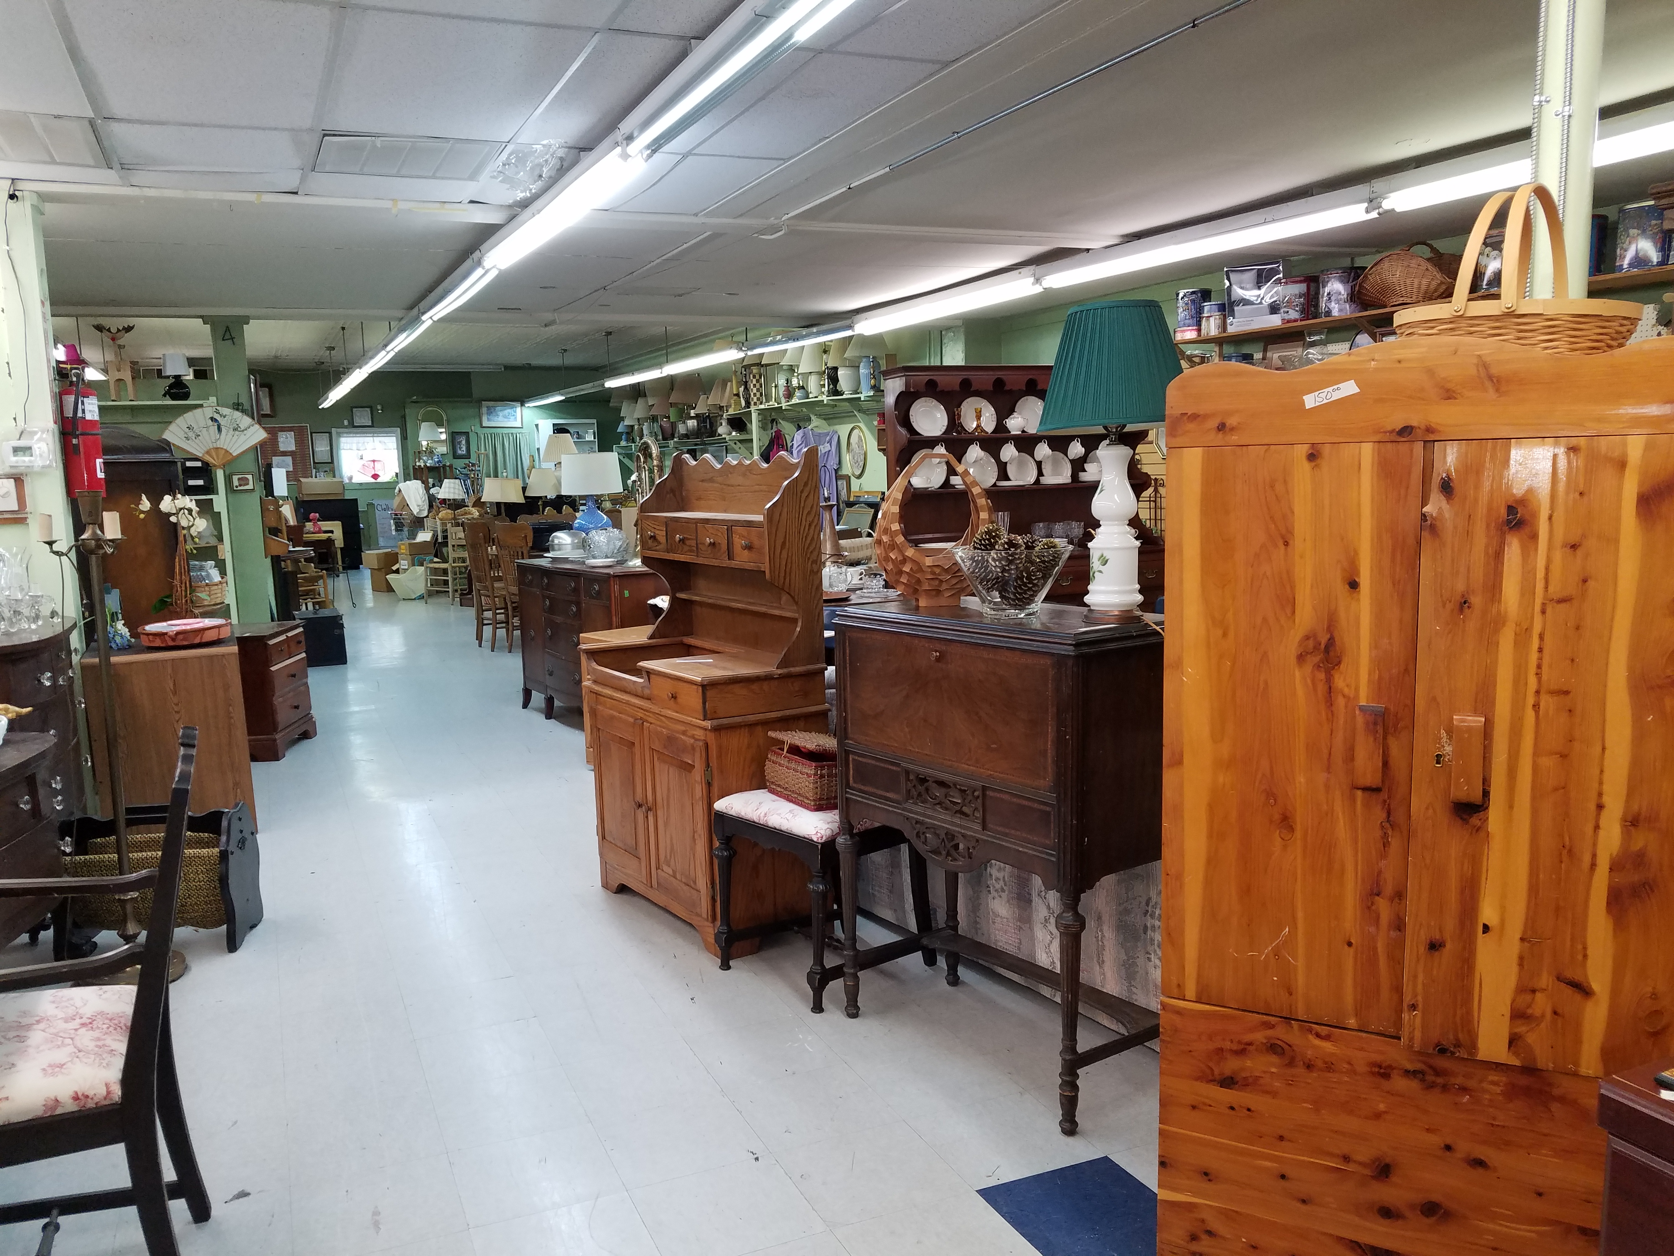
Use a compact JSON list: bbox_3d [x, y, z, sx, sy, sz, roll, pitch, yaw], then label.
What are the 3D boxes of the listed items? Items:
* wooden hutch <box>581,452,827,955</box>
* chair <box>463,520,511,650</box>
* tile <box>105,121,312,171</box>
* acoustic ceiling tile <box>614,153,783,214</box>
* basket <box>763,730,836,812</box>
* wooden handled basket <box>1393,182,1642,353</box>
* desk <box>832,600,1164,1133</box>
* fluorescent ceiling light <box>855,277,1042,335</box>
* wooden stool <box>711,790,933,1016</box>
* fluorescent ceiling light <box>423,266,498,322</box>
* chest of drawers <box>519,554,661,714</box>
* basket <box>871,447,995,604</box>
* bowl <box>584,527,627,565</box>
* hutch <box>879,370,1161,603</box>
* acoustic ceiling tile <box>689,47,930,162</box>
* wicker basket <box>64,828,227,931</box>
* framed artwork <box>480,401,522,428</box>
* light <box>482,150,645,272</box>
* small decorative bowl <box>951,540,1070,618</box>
[{"bbox_3d":[-0.439,0.186,3.998,0.425,1.448,0.860,-7,9,-34],"label":"wooden hutch"},{"bbox_3d":[-2.692,-0.359,10.190,0.520,1.030,0.440,-8,10,-41],"label":"chair"},{"bbox_3d":[-2.132,-1.646,4.292,0.605,0.020,0.640,-5,8,-24],"label":"tile"},{"bbox_3d":[-0.574,-1.800,5.113,0.385,0.020,1.080,-5,8,-24],"label":"acoustic ceiling tile"},{"bbox_3d":[-0.039,0.369,3.387,0.200,0.165,0.250,-7,9,-33],"label":"basket"},{"bbox_3d":[1.123,-0.560,2.078,0.410,0.342,0.360,5,10,40],"label":"wooden handled basket"},{"bbox_3d":[0.395,0.495,2.985,0.385,1.055,0.785,-7,10,-37],"label":"desk"},{"bbox_3d":[0.709,-2.220,8.727,0.120,0.090,2.440,-5,8,-25],"label":"fluorescent ceiling light"},{"bbox_3d":[-0.033,0.723,3.540,0.460,0.486,0.430,-9,10,-42],"label":"wooden stool"},{"bbox_3d":[-2.255,-1.966,7.481,0.120,0.090,2.440,-5,8,-25],"label":"fluorescent ceiling light"},{"bbox_3d":[-1.262,0.088,7.004,0.520,0.900,1.400,-7,9,-33],"label":"chest of drawers"},{"bbox_3d":[0.251,-0.257,3.174,0.310,0.394,0.240,-2,8,0],"label":"basket"},{"bbox_3d":[-1.316,-0.465,7.150,0.240,0.195,0.240,-2,8,0],"label":"bowl"},{"bbox_3d":[1.119,-0.530,7.263,1.670,1.920,0.460,-5,8,-24],"label":"hutch"},{"bbox_3d":[-0.113,-1.678,4.089,0.385,0.020,1.220,-5,8,-24],"label":"acoustic ceiling tile"},{"bbox_3d":[-2.110,0.797,3.913,0.460,0.265,0.210,-2,8,-5],"label":"wicker basket"},{"bbox_3d":[-5.575,-3.556,20.917,0.690,0.440,0.040,-5,8,-24],"label":"framed artwork"},{"bbox_3d":[-1.186,-1.678,5.206,0.120,0.090,2.440,-5,8,-25],"label":"light"},{"bbox_3d":[0.414,-0.111,2.931,0.280,0.156,0.280,-2,8,0],"label":"small decorative bowl"}]

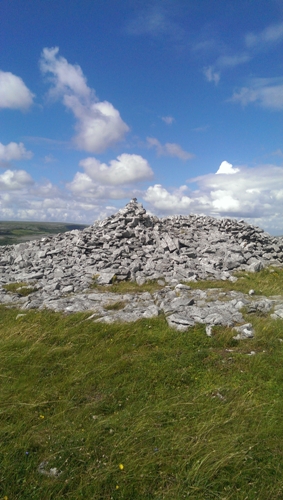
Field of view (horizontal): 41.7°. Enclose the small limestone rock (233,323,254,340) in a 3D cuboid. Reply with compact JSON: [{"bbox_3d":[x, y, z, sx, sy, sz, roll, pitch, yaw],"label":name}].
[{"bbox_3d":[1.509,1.209,5.500,0.320,0.200,0.260,0,3,-6],"label":"small limestone rock"}]

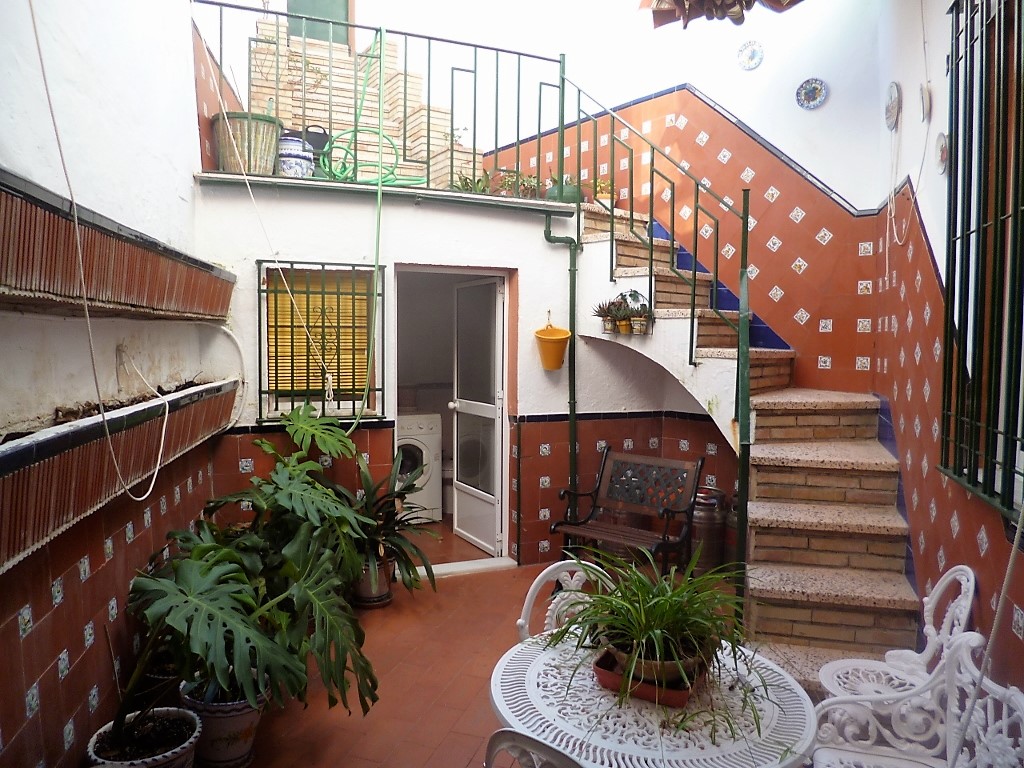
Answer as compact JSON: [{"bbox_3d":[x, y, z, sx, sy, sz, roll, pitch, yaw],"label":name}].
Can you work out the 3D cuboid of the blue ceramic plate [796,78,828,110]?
[{"bbox_3d":[1.673,-1.612,3.954,0.025,0.176,0.176,-3,4,-44],"label":"blue ceramic plate"}]

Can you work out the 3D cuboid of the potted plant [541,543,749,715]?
[{"bbox_3d":[0.309,0.517,1.621,0.450,0.290,0.410,0,3,0],"label":"potted plant"}]

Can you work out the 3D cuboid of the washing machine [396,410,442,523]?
[{"bbox_3d":[-0.946,0.654,5.771,0.600,0.850,0.560,-1,3,-23],"label":"washing machine"}]

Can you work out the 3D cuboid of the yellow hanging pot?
[{"bbox_3d":[0.256,-0.215,4.396,0.225,0.231,0.225,5,14,-1],"label":"yellow hanging pot"}]

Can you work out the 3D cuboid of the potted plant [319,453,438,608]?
[{"bbox_3d":[-0.759,0.802,4.061,0.610,0.840,0.580,0,3,0],"label":"potted plant"}]

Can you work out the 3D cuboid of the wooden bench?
[{"bbox_3d":[0.671,0.818,4.072,0.650,0.820,0.520,3,4,38],"label":"wooden bench"}]

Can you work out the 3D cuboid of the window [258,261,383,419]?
[{"bbox_3d":[-1.045,-0.229,3.950,0.689,0.875,0.100,-1,3,-22],"label":"window"}]

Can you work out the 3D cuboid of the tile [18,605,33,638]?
[{"bbox_3d":[-1.230,0.601,1.796,0.010,0.072,0.072,0,3,-11],"label":"tile"}]

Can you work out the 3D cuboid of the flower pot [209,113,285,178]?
[{"bbox_3d":[-1.488,-1.294,4.002,0.397,0.345,0.397,-1,3,-22],"label":"flower pot"}]

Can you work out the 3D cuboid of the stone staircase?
[{"bbox_3d":[1.060,0.083,3.730,1.650,2.330,2.150,1,3,16],"label":"stone staircase"}]

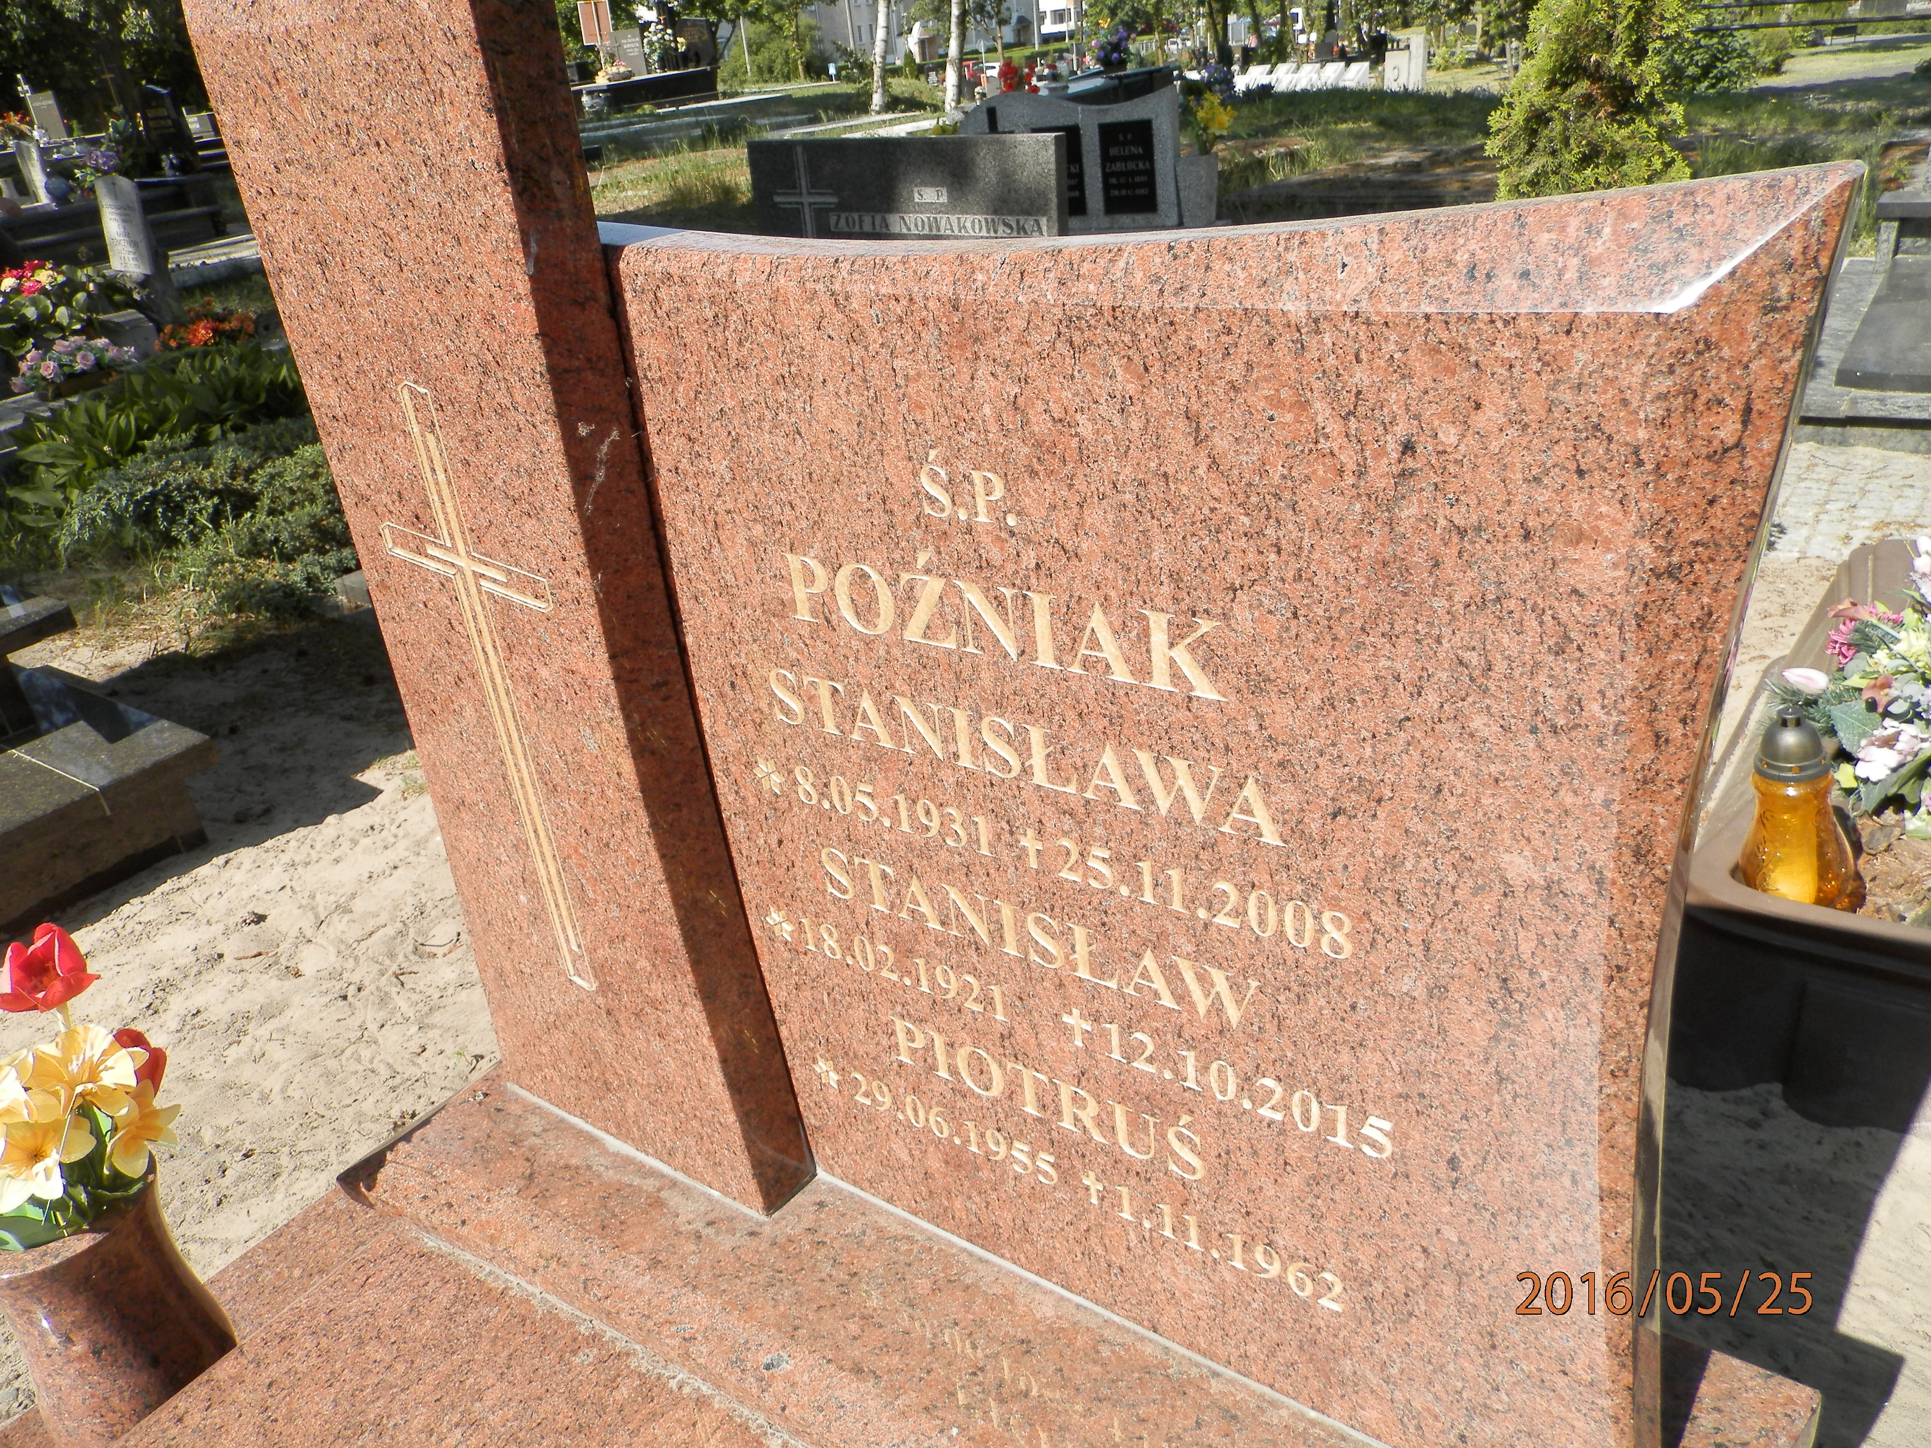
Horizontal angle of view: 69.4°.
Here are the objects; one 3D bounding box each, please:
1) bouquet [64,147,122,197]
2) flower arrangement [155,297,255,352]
[{"bbox_3d":[-6.508,-4.118,10.400,0.320,0.310,0.270,-6,26,0],"label":"bouquet"},{"bbox_3d":[-3.646,-1.921,6.700,0.380,0.240,0.280,-6,26,0],"label":"flower arrangement"}]

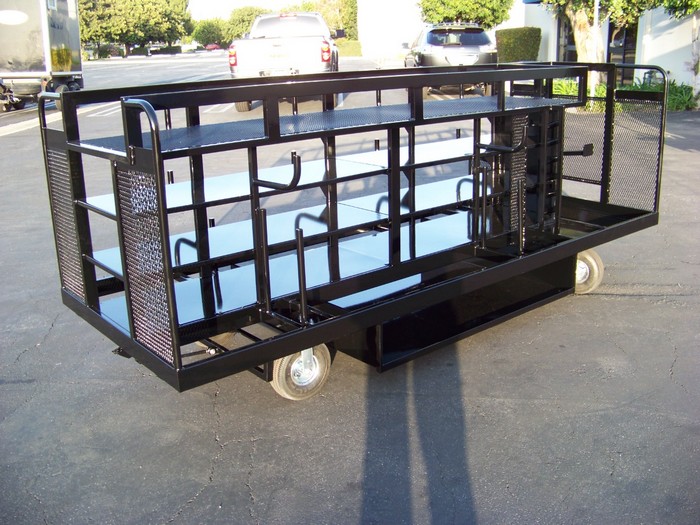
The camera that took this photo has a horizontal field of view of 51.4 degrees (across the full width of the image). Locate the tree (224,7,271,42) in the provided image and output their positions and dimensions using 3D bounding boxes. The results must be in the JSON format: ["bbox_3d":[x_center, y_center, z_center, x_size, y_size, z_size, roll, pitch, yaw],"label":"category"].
[{"bbox_3d":[-11.264,-25.769,80.000,5.400,4.900,5.400,-1,17,0],"label":"tree"}]

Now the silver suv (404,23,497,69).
[{"bbox_3d":[2.540,-5.300,18.950,1.880,1.700,4.750,-1,17,-1],"label":"silver suv"}]

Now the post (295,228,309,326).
[{"bbox_3d":[-0.189,0.066,2.867,0.028,0.415,0.028,-15,22,-38],"label":"post"}]

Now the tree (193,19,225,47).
[{"bbox_3d":[-17.882,-28.876,92.000,4.400,4.100,4.400,-1,17,0],"label":"tree"}]

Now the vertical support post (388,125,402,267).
[{"bbox_3d":[0.213,-0.302,3.475,0.045,0.670,0.045,-15,22,-38],"label":"vertical support post"}]

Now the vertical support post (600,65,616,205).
[{"bbox_3d":[1.694,-0.826,4.775,0.048,0.910,0.048,-15,22,-38],"label":"vertical support post"}]

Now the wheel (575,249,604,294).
[{"bbox_3d":[1.398,0.045,4.375,0.095,0.280,0.270,-16,23,-40],"label":"wheel"}]

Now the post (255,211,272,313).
[{"bbox_3d":[-0.350,-0.002,3.010,0.030,0.440,0.030,-15,22,-38],"label":"post"}]

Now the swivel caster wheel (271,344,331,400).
[{"bbox_3d":[-0.214,0.458,3.146,0.270,0.280,0.095,-13,21,-34],"label":"swivel caster wheel"}]

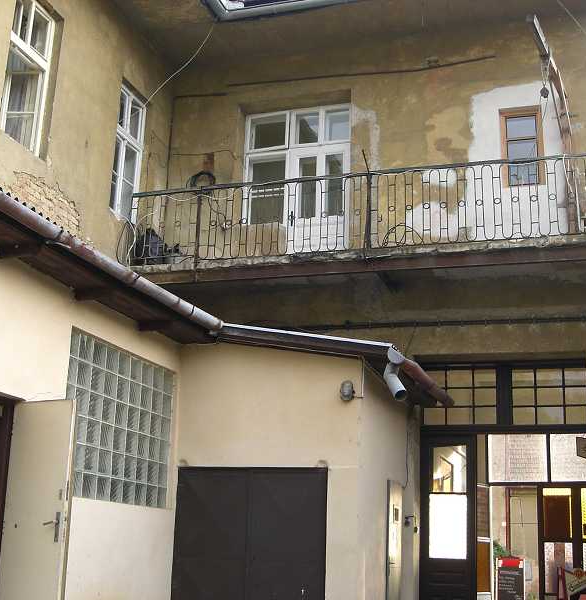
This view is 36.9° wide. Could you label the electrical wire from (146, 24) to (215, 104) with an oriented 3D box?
[{"bbox_3d":[-1.650,-3.442,12.807,1.000,1.050,0.200,-3,-16,15],"label":"electrical wire"}]

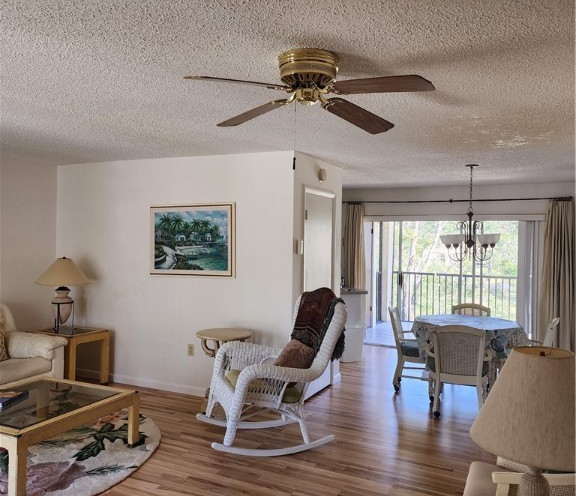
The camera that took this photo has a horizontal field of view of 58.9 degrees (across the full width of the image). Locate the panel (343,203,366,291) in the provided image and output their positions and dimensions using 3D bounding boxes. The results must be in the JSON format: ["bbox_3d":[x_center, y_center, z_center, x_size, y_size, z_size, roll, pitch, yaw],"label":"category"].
[{"bbox_3d":[1.005,0.409,7.674,0.360,2.100,0.120,1,1,24],"label":"panel"}]

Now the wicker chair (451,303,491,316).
[{"bbox_3d":[2.096,1.098,5.892,0.580,0.870,0.590,1,1,24],"label":"wicker chair"}]

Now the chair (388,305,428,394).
[{"bbox_3d":[1.412,1.084,5.489,0.590,0.880,0.580,1,1,24],"label":"chair"}]

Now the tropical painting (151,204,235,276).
[{"bbox_3d":[-0.975,-0.065,5.104,1.010,0.720,0.050,1,1,24],"label":"tropical painting"}]

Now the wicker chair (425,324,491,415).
[{"bbox_3d":[1.611,1.104,4.739,0.570,0.860,0.590,1,1,24],"label":"wicker chair"}]

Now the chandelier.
[{"bbox_3d":[1.944,-0.366,5.422,0.640,1.000,0.640,1,1,24],"label":"chandelier"}]

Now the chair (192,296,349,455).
[{"bbox_3d":[-0.163,0.933,4.091,1.020,1.150,0.760,1,0,-8],"label":"chair"}]

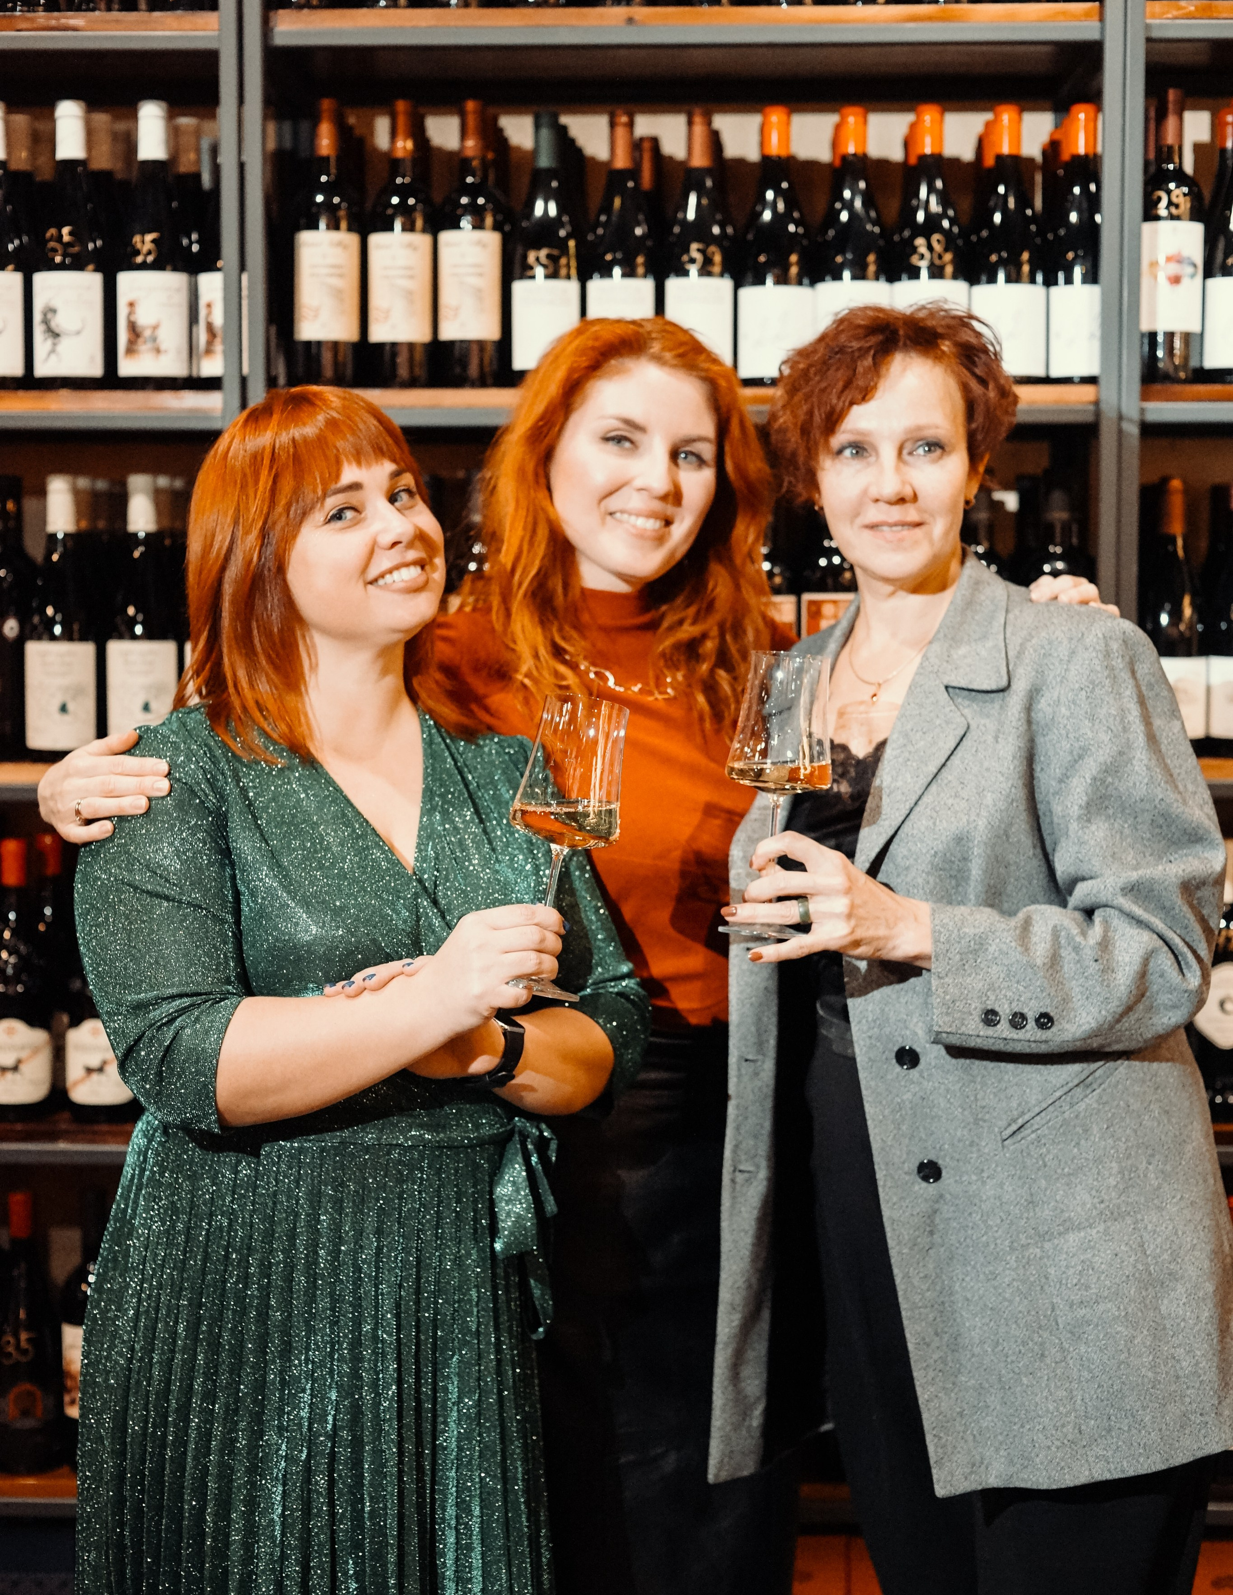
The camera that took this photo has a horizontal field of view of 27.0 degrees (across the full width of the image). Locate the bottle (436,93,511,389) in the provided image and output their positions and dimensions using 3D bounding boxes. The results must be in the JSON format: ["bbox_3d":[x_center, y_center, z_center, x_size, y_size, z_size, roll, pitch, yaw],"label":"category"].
[{"bbox_3d":[-0.157,-0.586,2.738,0.073,0.304,0.073,0,4,1],"label":"bottle"}]

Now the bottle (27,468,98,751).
[{"bbox_3d":[-0.600,-0.193,2.776,0.082,0.306,0.082,0,4,1],"label":"bottle"}]

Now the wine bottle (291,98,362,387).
[{"bbox_3d":[-0.303,-0.580,2.709,0.075,0.304,0.075,0,4,2],"label":"wine bottle"}]

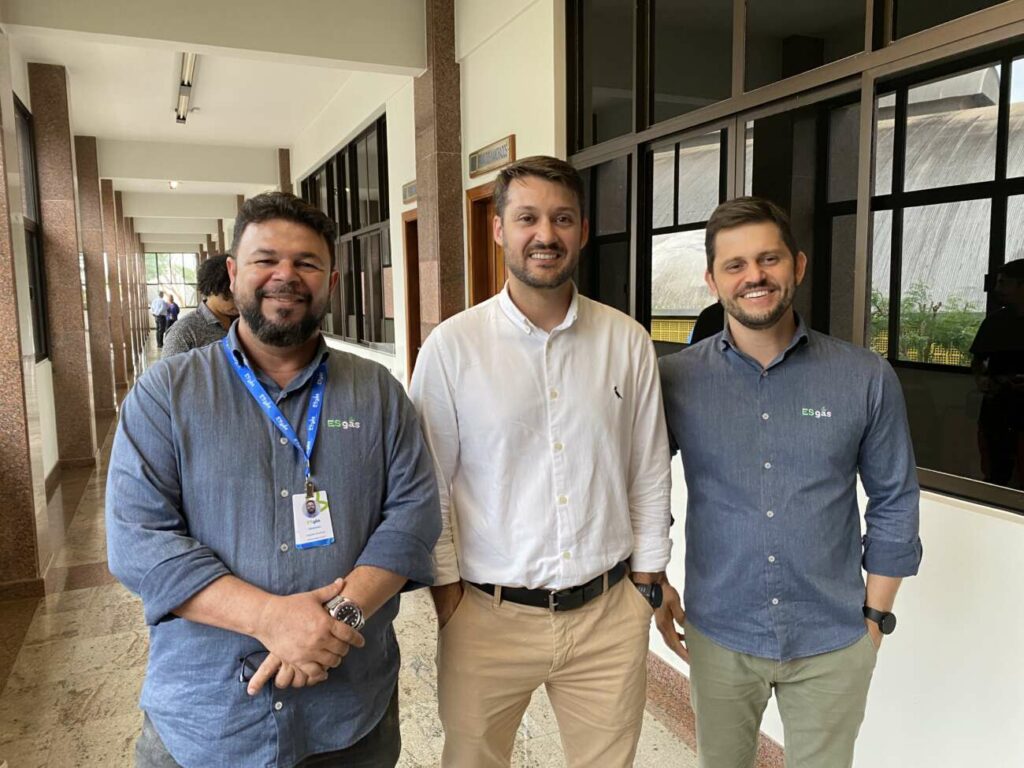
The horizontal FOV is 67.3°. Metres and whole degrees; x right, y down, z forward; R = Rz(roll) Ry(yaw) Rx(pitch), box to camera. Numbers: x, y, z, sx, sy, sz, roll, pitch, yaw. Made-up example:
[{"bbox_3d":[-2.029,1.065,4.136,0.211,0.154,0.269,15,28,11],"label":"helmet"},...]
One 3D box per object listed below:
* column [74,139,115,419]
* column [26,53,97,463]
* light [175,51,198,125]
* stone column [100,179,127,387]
[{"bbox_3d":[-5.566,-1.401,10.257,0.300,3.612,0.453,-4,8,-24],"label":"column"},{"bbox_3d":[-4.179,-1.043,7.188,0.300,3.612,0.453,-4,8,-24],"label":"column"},{"bbox_3d":[-3.176,-2.869,7.468,0.100,0.080,3.050,-4,8,-24],"label":"light"},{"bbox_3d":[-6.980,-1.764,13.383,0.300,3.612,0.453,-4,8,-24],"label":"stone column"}]

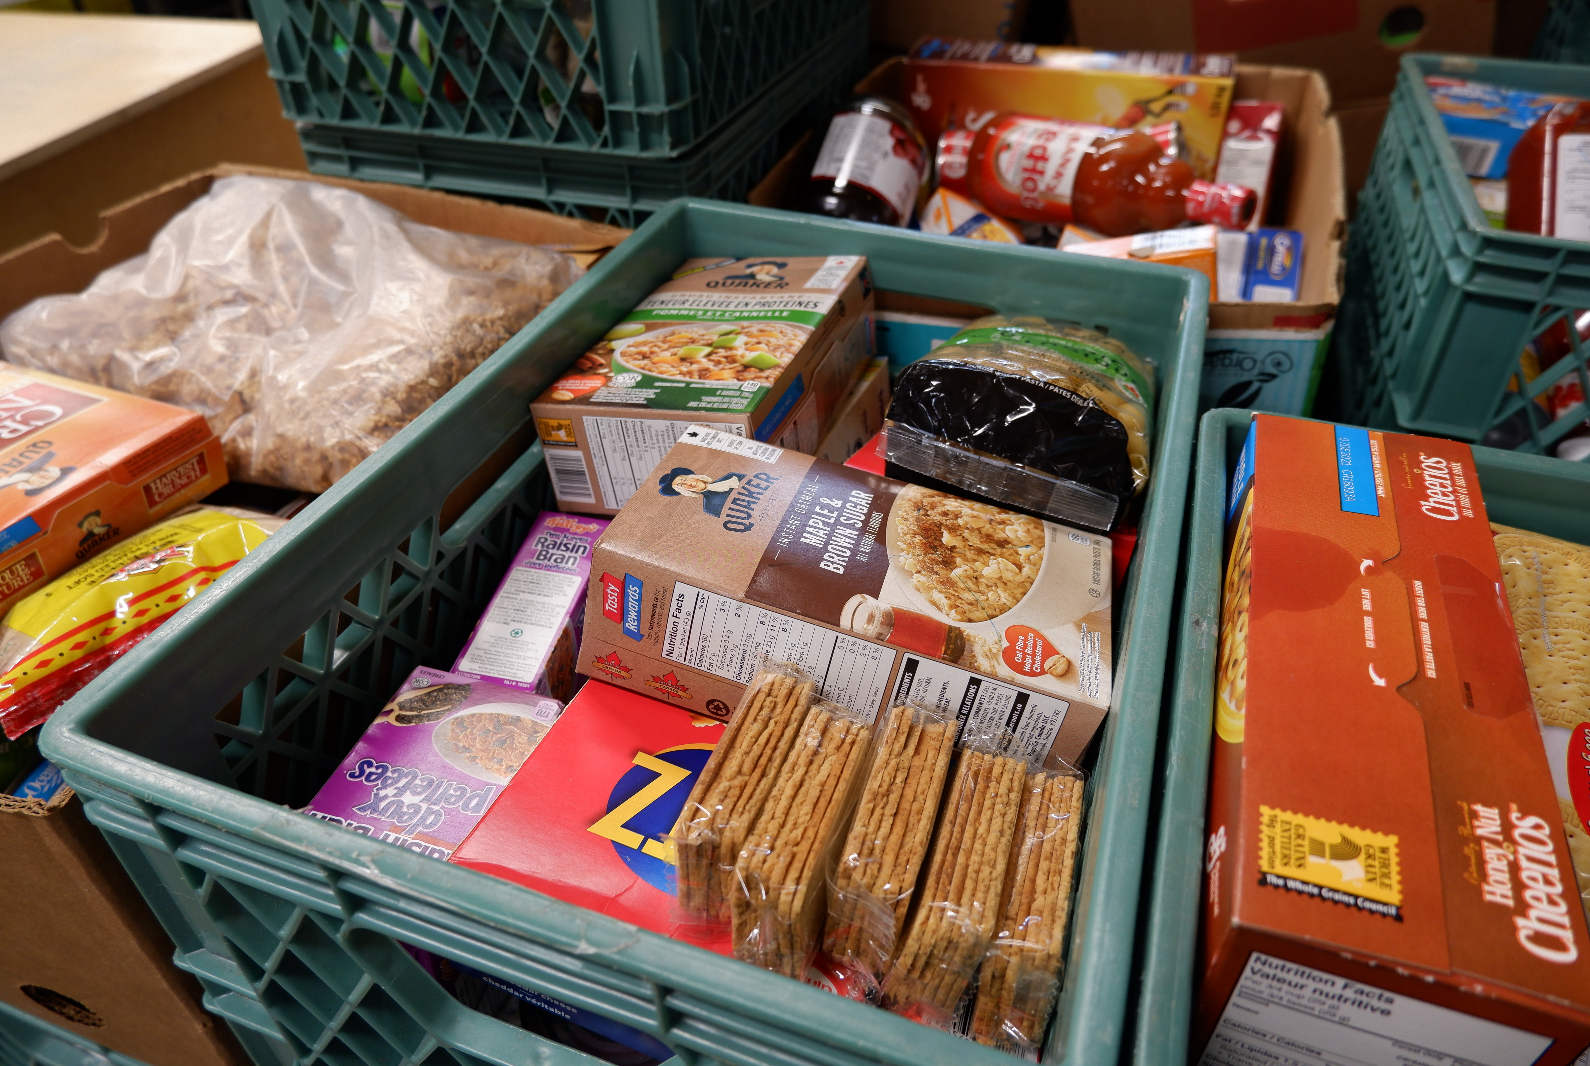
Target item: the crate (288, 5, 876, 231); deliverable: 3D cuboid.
[{"bbox_3d":[-0.158,-0.327,1.023,0.332,0.276,0.476,11,40,15],"label":"crate"}]

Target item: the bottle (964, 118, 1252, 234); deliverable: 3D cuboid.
[{"bbox_3d":[0.212,-0.239,0.695,0.195,0.062,0.062,28,27,37],"label":"bottle"}]

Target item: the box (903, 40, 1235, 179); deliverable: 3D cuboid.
[{"bbox_3d":[0.232,-0.329,0.933,0.267,0.190,0.070,9,38,12],"label":"box"}]

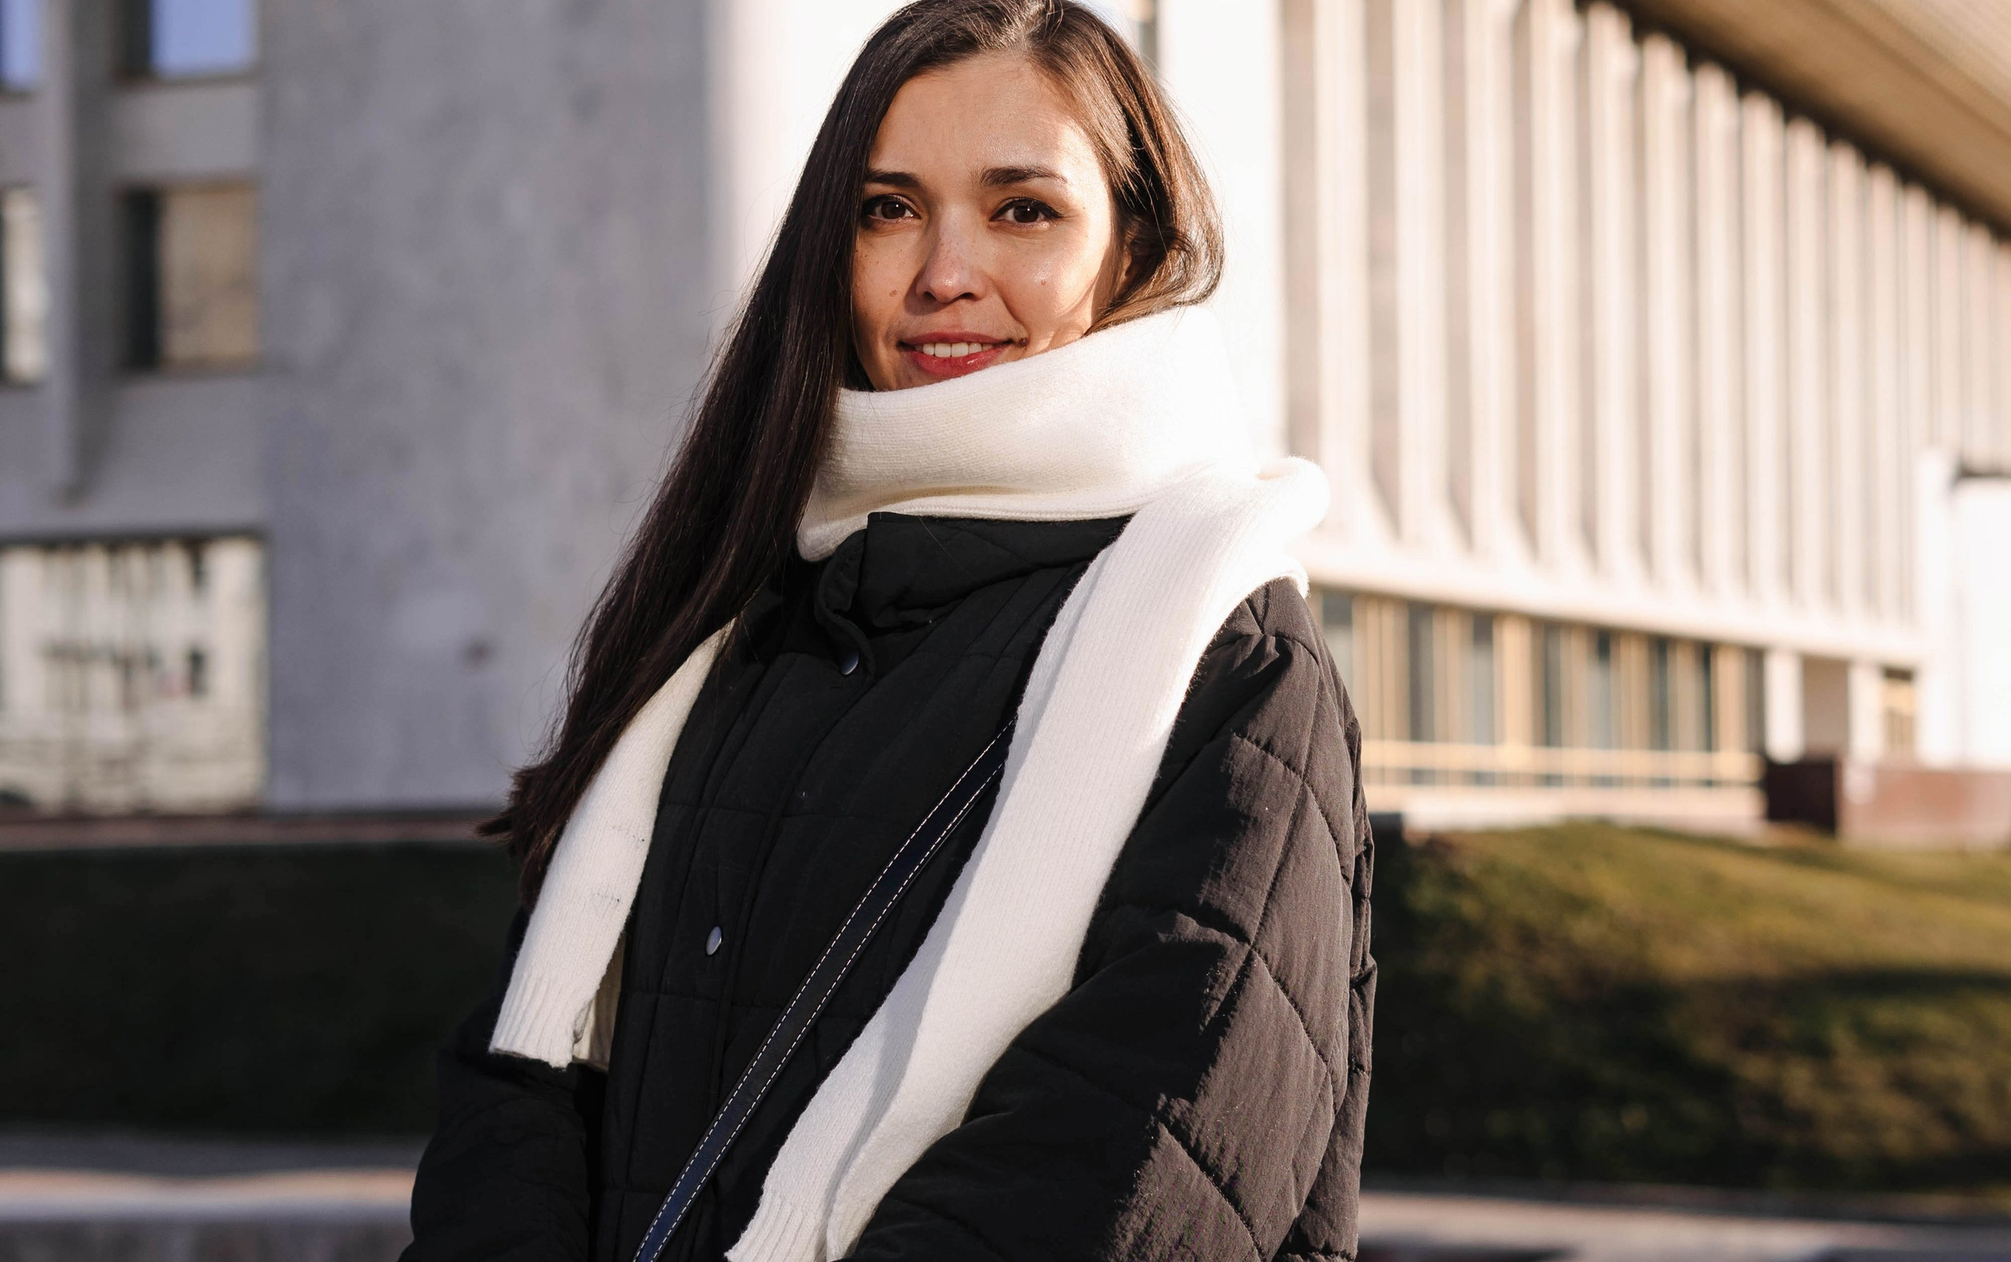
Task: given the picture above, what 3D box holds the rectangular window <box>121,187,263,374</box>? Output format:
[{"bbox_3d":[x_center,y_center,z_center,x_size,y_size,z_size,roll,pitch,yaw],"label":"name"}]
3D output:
[{"bbox_3d":[-9.082,-3.911,46.620,1.625,1.968,0.300,-2,-3,25],"label":"rectangular window"}]

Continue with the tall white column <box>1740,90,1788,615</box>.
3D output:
[{"bbox_3d":[14.739,-5.374,81.328,0.650,9.916,1.100,-2,-3,25],"label":"tall white column"}]

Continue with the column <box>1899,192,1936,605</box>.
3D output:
[{"bbox_3d":[20.296,-5.176,93.306,0.650,9.615,1.100,-2,-3,25],"label":"column"}]

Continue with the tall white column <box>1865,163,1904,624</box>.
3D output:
[{"bbox_3d":[18.999,-5.120,90.503,0.650,9.832,1.100,-2,-3,25],"label":"tall white column"}]

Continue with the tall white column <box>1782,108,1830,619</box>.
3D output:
[{"bbox_3d":[16.140,-5.315,84.349,0.650,9.864,1.100,-2,-3,25],"label":"tall white column"}]

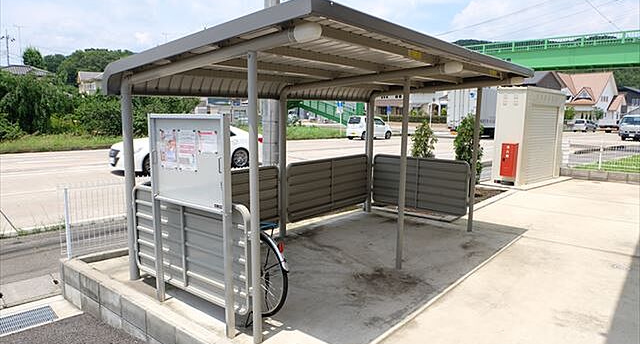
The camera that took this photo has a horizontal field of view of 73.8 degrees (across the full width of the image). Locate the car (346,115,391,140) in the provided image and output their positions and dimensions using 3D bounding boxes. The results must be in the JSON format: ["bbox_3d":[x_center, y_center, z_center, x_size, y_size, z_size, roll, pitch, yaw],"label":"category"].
[{"bbox_3d":[3.512,-3.055,29.493,3.395,1.640,1.475,-6,10,-41],"label":"car"}]

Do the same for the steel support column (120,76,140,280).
[{"bbox_3d":[-1.723,0.080,3.893,0.089,1.882,0.089,7,10,40],"label":"steel support column"}]

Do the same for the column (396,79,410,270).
[{"bbox_3d":[0.836,0.047,4.294,0.060,1.918,0.060,7,10,40],"label":"column"}]

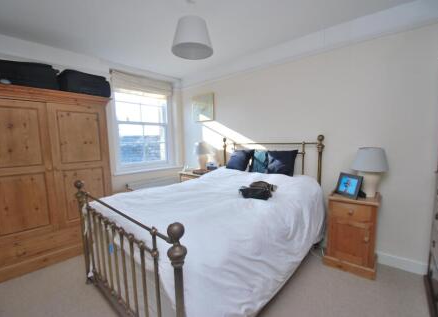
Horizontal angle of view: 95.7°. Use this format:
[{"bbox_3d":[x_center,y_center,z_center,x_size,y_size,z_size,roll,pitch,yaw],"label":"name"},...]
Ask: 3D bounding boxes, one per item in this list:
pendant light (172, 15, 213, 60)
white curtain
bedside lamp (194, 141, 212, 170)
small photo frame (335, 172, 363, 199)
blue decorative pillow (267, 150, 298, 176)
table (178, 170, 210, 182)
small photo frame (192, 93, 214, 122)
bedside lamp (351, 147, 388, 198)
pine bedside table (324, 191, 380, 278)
[{"bbox_3d":[-0.244,-1.130,1.829,0.380,0.280,0.380,0,5,0],"label":"pendant light"},{"bbox_3d":[-1.264,-1.254,3.437,0.080,0.270,1.140,4,7,41],"label":"white curtain"},{"bbox_3d":[-0.287,-0.029,3.525,0.300,0.500,0.300,0,5,0],"label":"bedside lamp"},{"bbox_3d":[1.359,0.286,2.045,0.060,0.235,0.255,15,1,-15],"label":"small photo frame"},{"bbox_3d":[0.759,0.060,2.464,0.400,0.360,0.140,4,-10,41],"label":"blue decorative pillow"},{"bbox_3d":[-0.392,0.627,3.645,0.480,0.710,0.370,4,7,41],"label":"table"},{"bbox_3d":[-0.308,-0.936,3.675,0.560,0.500,0.035,4,7,41],"label":"small photo frame"},{"bbox_3d":[1.491,0.150,1.949,0.290,0.500,0.290,4,7,41],"label":"bedside lamp"},{"bbox_3d":[1.387,0.740,2.074,0.430,0.740,0.365,3,6,37],"label":"pine bedside table"}]

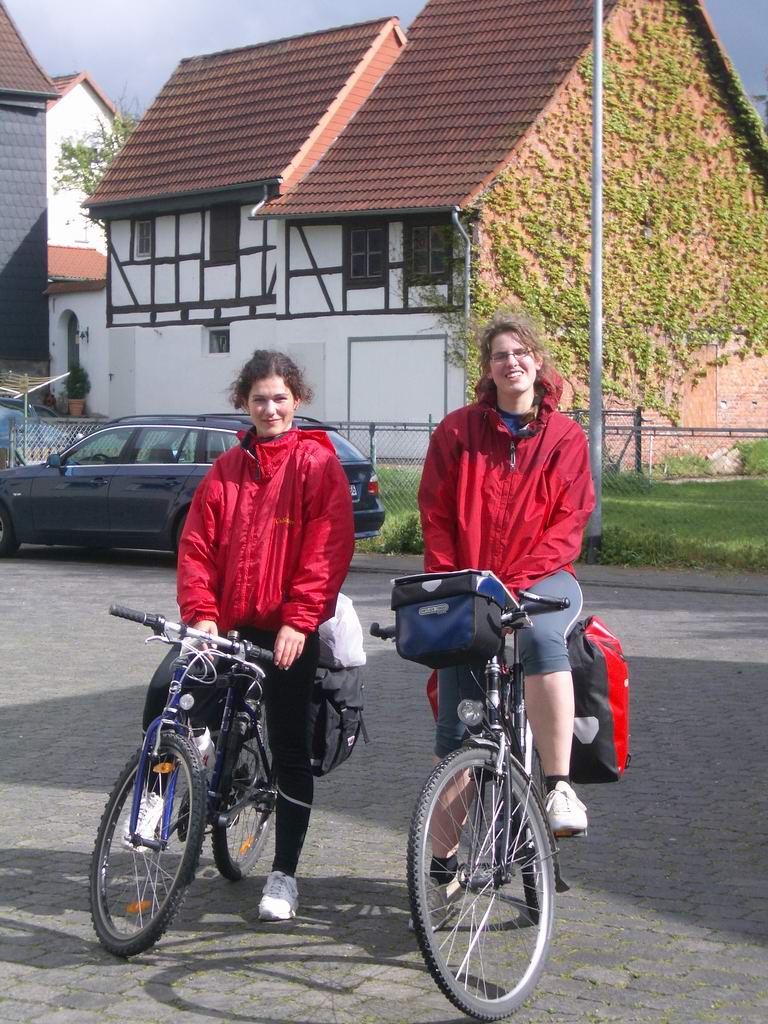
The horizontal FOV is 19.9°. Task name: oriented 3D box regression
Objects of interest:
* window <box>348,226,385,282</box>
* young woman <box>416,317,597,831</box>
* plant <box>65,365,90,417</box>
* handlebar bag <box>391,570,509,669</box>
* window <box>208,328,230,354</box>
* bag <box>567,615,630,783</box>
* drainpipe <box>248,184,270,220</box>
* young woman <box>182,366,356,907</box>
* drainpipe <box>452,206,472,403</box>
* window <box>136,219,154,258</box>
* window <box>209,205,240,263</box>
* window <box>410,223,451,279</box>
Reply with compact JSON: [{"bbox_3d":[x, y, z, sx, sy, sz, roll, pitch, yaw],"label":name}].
[{"bbox_3d":[-0.289,-4.535,38.400,0.880,0.970,0.130,3,4,44],"label":"window"},{"bbox_3d":[0.353,0.338,6.250,0.540,1.800,0.660,0,3,7],"label":"young woman"},{"bbox_3d":[-6.021,-2.387,43.000,0.510,1.020,0.510,0,3,0],"label":"plant"},{"bbox_3d":[0.167,0.275,5.650,0.250,0.225,0.180,-8,-11,32],"label":"handlebar bag"},{"bbox_3d":[-3.119,-3.232,41.500,0.120,0.480,0.630,-2,4,-41],"label":"window"},{"bbox_3d":[0.637,0.558,6.660,0.200,0.470,0.320,1,3,12],"label":"bag"},{"bbox_3d":[-2.286,-5.684,40.200,0.420,0.680,0.140,-2,4,-41],"label":"drainpipe"},{"bbox_3d":[-0.383,0.370,6.620,0.600,1.710,0.560,0,3,7],"label":"young woman"},{"bbox_3d":[1.287,-2.918,36.600,0.110,4.400,0.380,3,4,44],"label":"drainpipe"},{"bbox_3d":[-4.748,-5.403,43.400,0.120,0.720,0.520,-2,4,-41],"label":"window"},{"bbox_3d":[-3.009,-5.255,41.300,0.120,1.020,0.970,-2,4,-41],"label":"window"},{"bbox_3d":[0.777,-4.451,37.400,0.920,0.900,0.130,3,4,44],"label":"window"}]

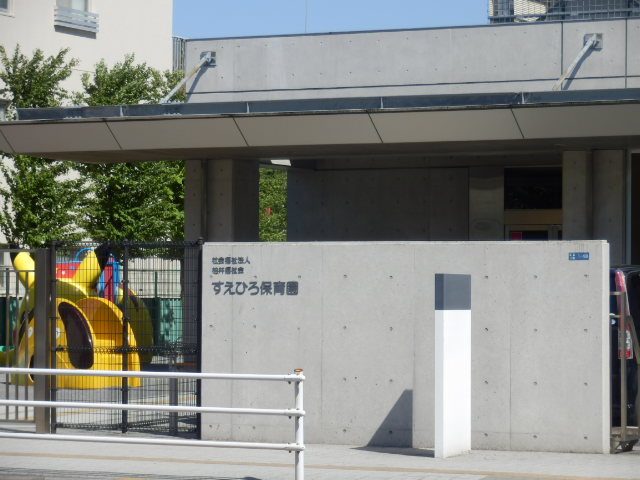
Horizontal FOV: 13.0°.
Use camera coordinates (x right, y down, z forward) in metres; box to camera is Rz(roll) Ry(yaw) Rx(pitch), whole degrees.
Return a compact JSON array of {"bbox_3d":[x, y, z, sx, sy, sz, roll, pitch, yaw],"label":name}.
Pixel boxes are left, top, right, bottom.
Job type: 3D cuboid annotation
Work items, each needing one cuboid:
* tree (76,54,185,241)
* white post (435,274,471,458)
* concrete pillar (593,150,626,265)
[{"bbox_3d":[-3.400,-0.670,52.000,2.400,5.550,2.400,0,-1,0],"label":"tree"},{"bbox_3d":[1.104,1.027,23.210,0.085,1.500,0.500,0,-1,29],"label":"white post"},{"bbox_3d":[4.070,0.317,38.560,0.460,3.100,0.580,0,-1,29],"label":"concrete pillar"}]

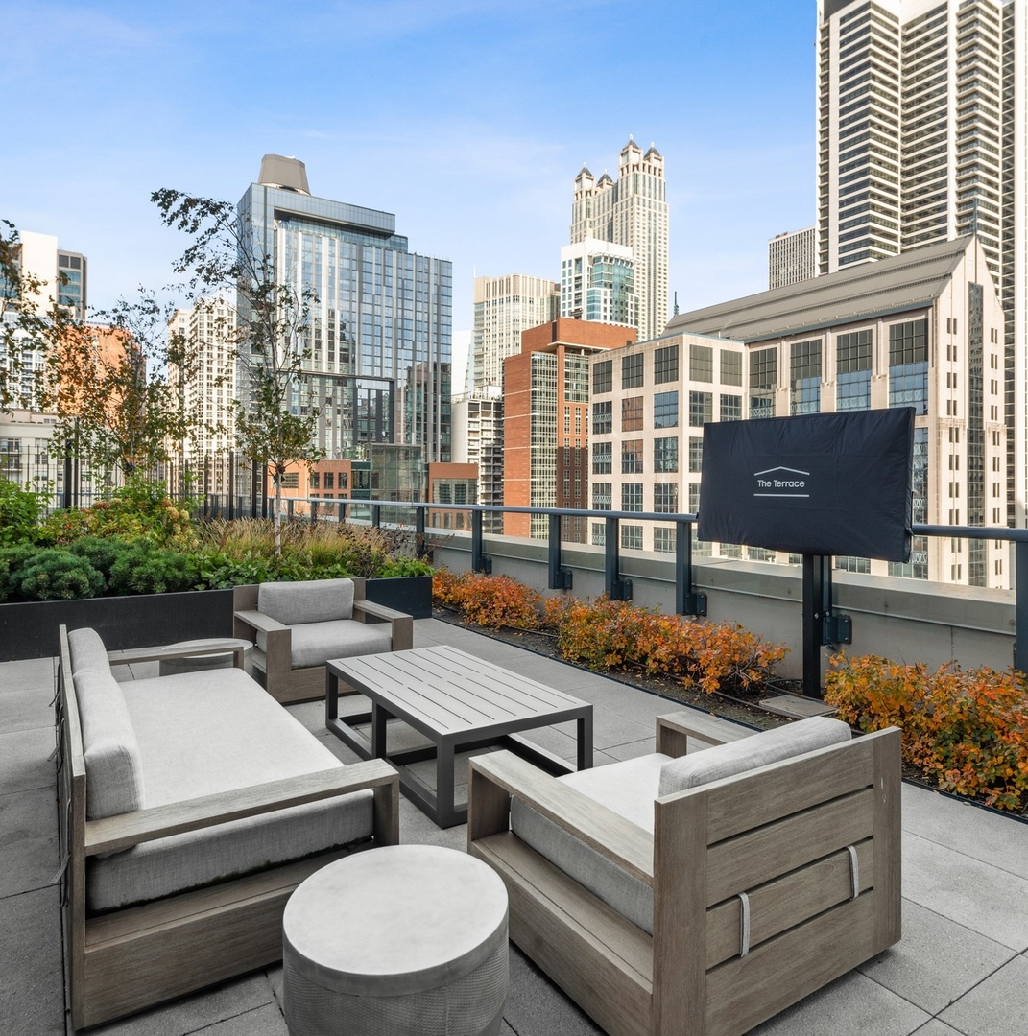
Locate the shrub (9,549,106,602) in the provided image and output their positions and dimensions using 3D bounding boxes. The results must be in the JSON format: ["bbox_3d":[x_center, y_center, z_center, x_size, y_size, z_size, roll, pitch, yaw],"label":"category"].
[{"bbox_3d":[-3.876,0.485,5.870,0.700,0.460,0.640,-1,2,-33],"label":"shrub"}]

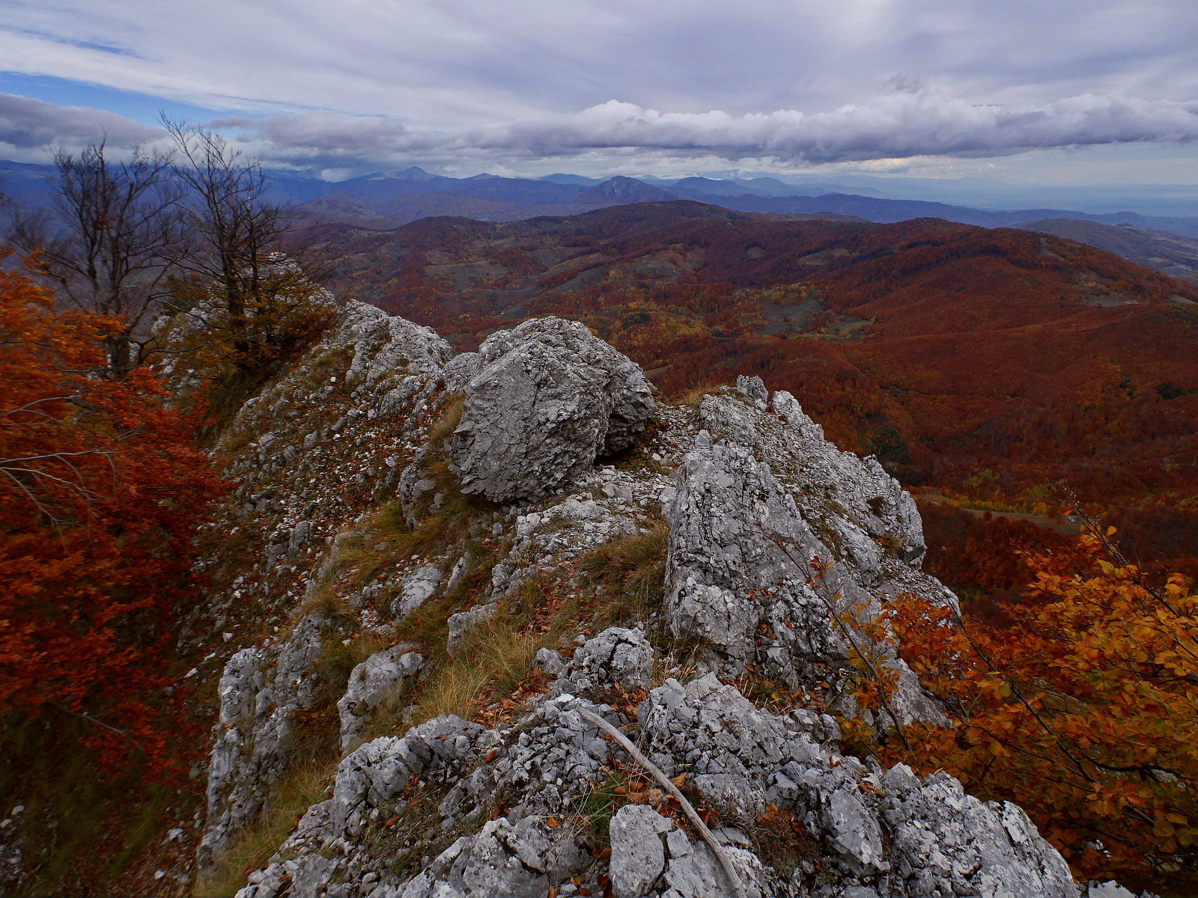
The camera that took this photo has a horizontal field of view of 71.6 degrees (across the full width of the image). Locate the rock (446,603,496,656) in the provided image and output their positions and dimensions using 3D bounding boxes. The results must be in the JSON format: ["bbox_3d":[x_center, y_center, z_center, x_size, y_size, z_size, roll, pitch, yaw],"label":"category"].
[{"bbox_3d":[-0.733,1.047,4.800,0.280,0.270,0.270,0,18,0],"label":"rock"}]

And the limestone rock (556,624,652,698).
[{"bbox_3d":[0.033,0.995,3.900,0.420,0.300,0.340,0,18,0],"label":"limestone rock"}]

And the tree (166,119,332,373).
[{"bbox_3d":[-8.485,-4.856,20.000,3.800,6.300,3.600,-7,19,-22],"label":"tree"}]

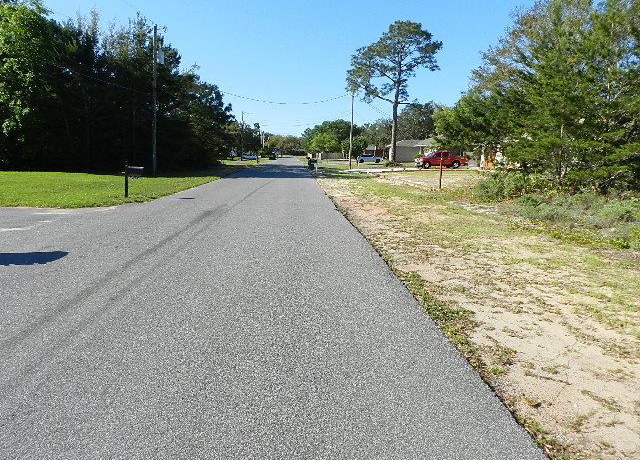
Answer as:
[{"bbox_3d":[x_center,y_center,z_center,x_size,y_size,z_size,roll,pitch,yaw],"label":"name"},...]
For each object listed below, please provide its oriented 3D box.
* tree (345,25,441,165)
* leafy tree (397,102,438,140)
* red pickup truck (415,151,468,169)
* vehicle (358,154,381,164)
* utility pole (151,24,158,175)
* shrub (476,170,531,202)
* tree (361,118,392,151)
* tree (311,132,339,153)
[{"bbox_3d":[9.067,-16.802,53.463,11.900,17.200,11.500,1,10,-4],"label":"tree"},{"bbox_3d":[21.023,-20.939,90.927,10.000,12.000,10.000,1,10,-4],"label":"leafy tree"},{"bbox_3d":[12.923,-7.470,45.141,5.250,1.780,1.870,1,10,-4],"label":"red pickup truck"},{"bbox_3d":[8.690,-12.295,72.850,4.500,1.680,1.820,1,10,-4],"label":"vehicle"},{"bbox_3d":[-11.605,-9.036,30.070,0.320,10.290,0.320,3,10,-4],"label":"utility pole"},{"bbox_3d":[6.984,-1.760,16.111,2.000,1.000,1.800,1,10,-4],"label":"shrub"},{"bbox_3d":[15.012,-23.881,111.035,8.500,10.800,8.500,1,10,-4],"label":"tree"},{"bbox_3d":[1.301,-22.727,114.374,7.600,7.000,7.400,1,10,-4],"label":"tree"}]

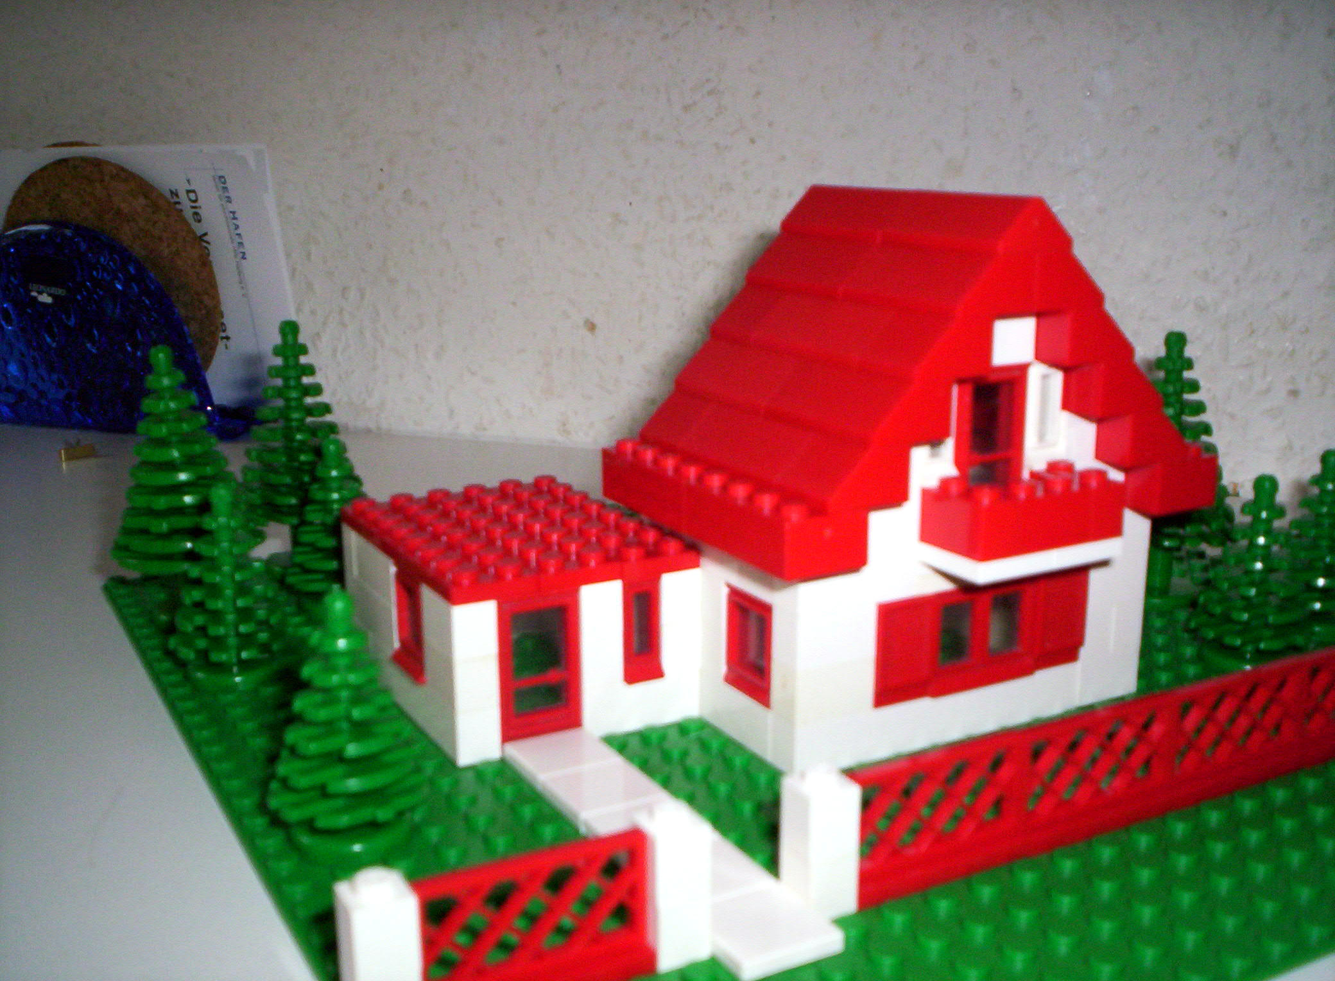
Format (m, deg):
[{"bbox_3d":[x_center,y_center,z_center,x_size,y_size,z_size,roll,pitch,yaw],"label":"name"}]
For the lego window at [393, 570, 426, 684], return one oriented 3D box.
[{"bbox_3d":[-0.045,0.024,0.262,0.009,0.019,0.016,-8,15,-28],"label":"lego window"}]

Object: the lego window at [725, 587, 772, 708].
[{"bbox_3d":[0.016,0.027,0.250,0.009,0.019,0.016,-8,15,-28],"label":"lego window"}]

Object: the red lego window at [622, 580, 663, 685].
[{"bbox_3d":[-0.006,0.025,0.259,0.008,0.019,0.009,-8,15,-28],"label":"red lego window"}]

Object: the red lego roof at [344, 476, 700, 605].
[{"bbox_3d":[-0.030,0.008,0.274,0.048,0.005,0.064,-7,15,-28],"label":"red lego roof"}]

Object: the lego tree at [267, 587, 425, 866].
[{"bbox_3d":[-0.048,0.033,0.214,0.023,0.040,0.023,-7,15,-28],"label":"lego tree"}]

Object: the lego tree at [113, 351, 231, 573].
[{"bbox_3d":[-0.110,-0.002,0.316,0.030,0.064,0.030,-7,15,-28],"label":"lego tree"}]

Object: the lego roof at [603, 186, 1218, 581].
[{"bbox_3d":[0.045,-0.026,0.263,0.096,0.058,0.064,-8,15,-28],"label":"lego roof"}]

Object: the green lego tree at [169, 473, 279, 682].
[{"bbox_3d":[-0.088,0.018,0.283,0.021,0.040,0.021,-8,15,-28],"label":"green lego tree"}]

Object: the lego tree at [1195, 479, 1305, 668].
[{"bbox_3d":[0.118,0.017,0.286,0.023,0.040,0.023,-7,15,-28],"label":"lego tree"}]

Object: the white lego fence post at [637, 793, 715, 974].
[{"bbox_3d":[0.000,0.051,0.186,0.008,0.021,0.008,-8,15,-28],"label":"white lego fence post"}]

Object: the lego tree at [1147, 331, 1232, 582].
[{"bbox_3d":[0.112,-0.004,0.322,0.030,0.064,0.030,-7,15,-28],"label":"lego tree"}]

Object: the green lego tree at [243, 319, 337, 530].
[{"bbox_3d":[-0.091,-0.011,0.349,0.030,0.064,0.030,-7,15,-28],"label":"green lego tree"}]

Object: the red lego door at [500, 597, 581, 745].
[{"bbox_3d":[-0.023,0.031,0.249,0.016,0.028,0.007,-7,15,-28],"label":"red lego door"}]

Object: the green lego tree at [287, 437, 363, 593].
[{"bbox_3d":[-0.076,0.007,0.325,0.023,0.040,0.023,-7,15,-28],"label":"green lego tree"}]

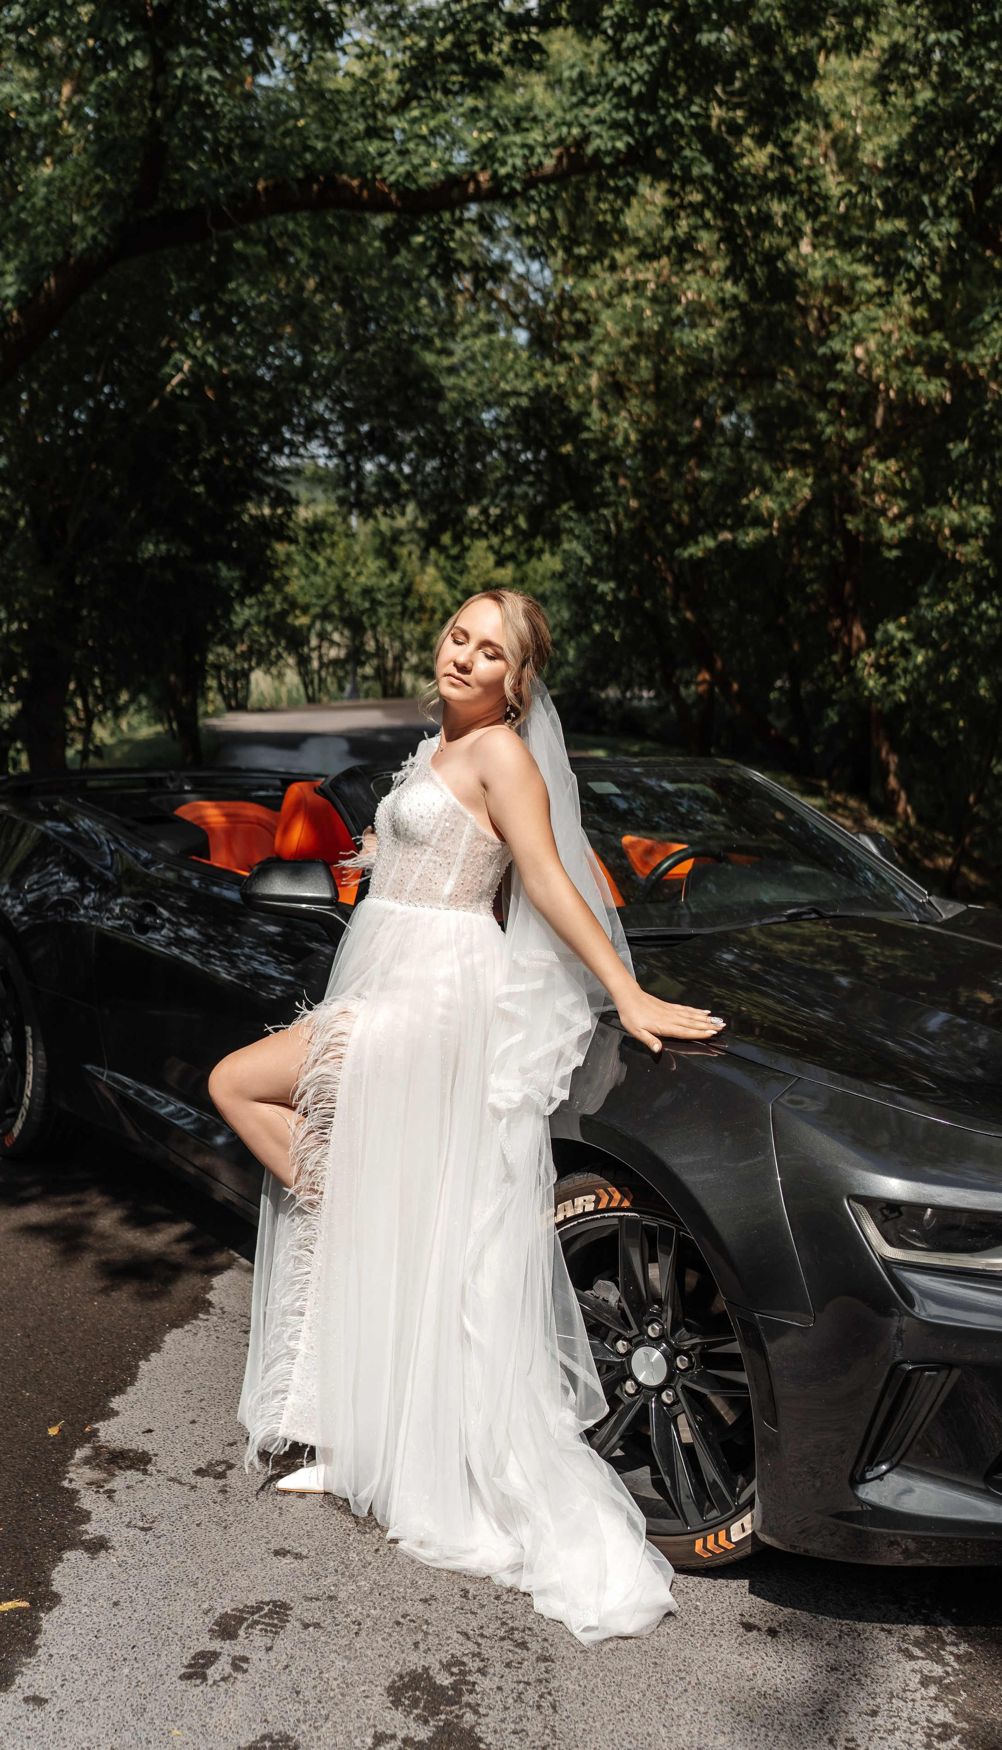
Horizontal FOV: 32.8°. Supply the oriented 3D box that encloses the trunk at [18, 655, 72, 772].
[{"bbox_3d":[-4.283,-1.421,16.000,0.450,1.450,0.450,1,7,0],"label":"trunk"}]

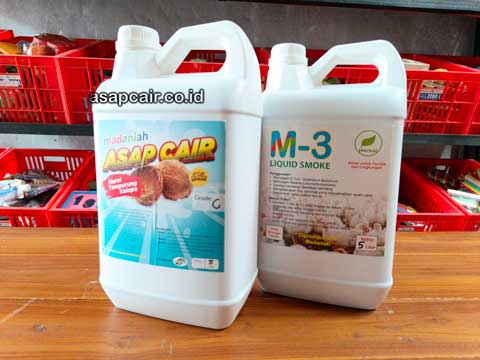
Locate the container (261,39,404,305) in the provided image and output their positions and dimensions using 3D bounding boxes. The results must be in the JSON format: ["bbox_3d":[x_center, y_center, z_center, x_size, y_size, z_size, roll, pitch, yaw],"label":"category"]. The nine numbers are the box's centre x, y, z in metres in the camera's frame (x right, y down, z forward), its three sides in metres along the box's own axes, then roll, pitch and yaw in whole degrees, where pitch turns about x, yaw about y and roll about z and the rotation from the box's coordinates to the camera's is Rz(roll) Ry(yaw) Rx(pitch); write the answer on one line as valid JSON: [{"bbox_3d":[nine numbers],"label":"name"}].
[{"bbox_3d":[0.116,-0.012,0.433,0.182,0.334,0.127,4,8,19],"label":"container"}]

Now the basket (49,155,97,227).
[{"bbox_3d":[-0.396,0.085,1.104,0.295,0.207,0.374,1,29,-4],"label":"basket"}]

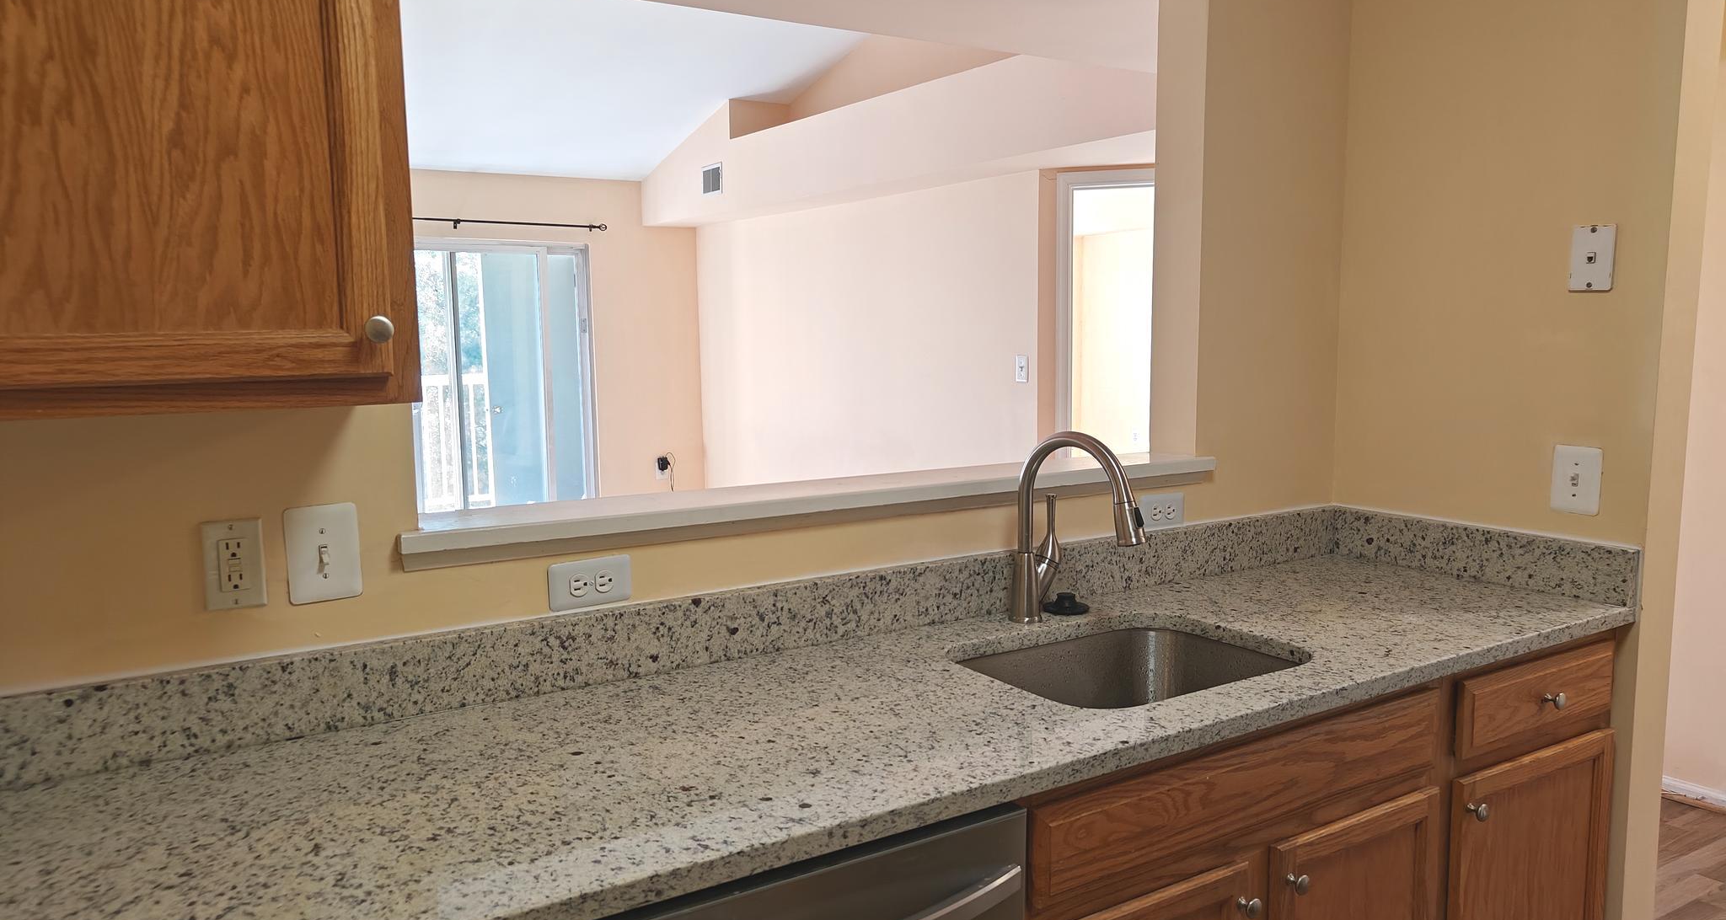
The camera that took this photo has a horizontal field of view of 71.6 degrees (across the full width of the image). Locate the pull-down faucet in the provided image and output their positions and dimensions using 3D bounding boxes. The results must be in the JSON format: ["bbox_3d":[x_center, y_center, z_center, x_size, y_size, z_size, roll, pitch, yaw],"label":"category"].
[{"bbox_3d":[0.382,0.123,2.063,0.102,0.342,0.273,-6,8,-40],"label":"pull-down faucet"}]

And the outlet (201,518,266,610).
[{"bbox_3d":[-0.804,0.135,1.531,0.070,0.114,0.010,-5,7,-32],"label":"outlet"}]

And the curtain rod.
[{"bbox_3d":[-2.513,-1.467,7.362,1.980,0.055,0.090,-5,7,-32],"label":"curtain rod"}]

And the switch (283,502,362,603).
[{"bbox_3d":[-0.713,0.125,1.585,0.088,0.126,0.016,-5,7,-32],"label":"switch"}]

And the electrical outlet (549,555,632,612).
[{"bbox_3d":[-0.406,0.185,1.789,0.122,0.071,0.010,-5,7,-32],"label":"electrical outlet"}]

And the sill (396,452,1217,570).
[{"bbox_3d":[-0.001,0.065,2.086,1.569,0.055,0.206,-5,7,-32],"label":"sill"}]

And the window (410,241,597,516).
[{"bbox_3d":[-2.542,-0.357,7.551,1.680,2.010,0.120,-5,7,-32],"label":"window"}]

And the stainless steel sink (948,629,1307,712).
[{"bbox_3d":[0.424,0.433,1.925,0.546,0.205,0.418,-5,7,-32],"label":"stainless steel sink"}]

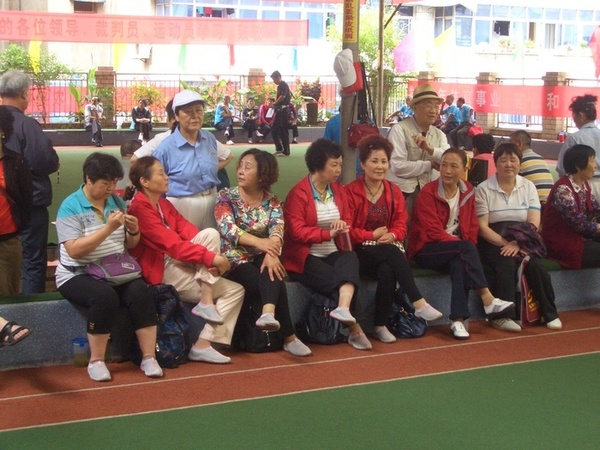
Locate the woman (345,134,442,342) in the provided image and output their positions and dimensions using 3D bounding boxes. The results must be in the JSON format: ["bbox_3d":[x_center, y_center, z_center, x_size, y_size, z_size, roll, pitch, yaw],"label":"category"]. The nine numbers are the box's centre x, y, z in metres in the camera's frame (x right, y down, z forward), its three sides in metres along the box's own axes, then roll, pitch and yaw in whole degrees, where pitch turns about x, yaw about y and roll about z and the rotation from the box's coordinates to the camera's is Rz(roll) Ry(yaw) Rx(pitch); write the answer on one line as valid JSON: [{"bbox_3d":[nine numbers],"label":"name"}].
[{"bbox_3d":[0.579,0.059,6.903,0.520,1.240,0.800,-3,9,-24],"label":"woman"}]

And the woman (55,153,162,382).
[{"bbox_3d":[-1.053,0.196,5.934,0.530,1.180,0.750,-3,9,-27],"label":"woman"}]

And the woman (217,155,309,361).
[{"bbox_3d":[-0.231,0.128,6.560,0.520,1.180,0.840,-3,9,-24],"label":"woman"}]

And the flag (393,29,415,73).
[{"bbox_3d":[2.710,-4.547,28.000,0.580,1.130,0.150,-1,8,-10],"label":"flag"}]

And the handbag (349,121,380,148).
[{"bbox_3d":[0.435,-0.604,7.251,0.215,0.175,0.110,-1,8,-12],"label":"handbag"}]

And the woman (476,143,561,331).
[{"bbox_3d":[1.474,0.049,7.211,0.530,1.190,0.760,0,8,-3],"label":"woman"}]

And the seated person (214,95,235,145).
[{"bbox_3d":[-1.782,-2.497,25.401,0.480,1.170,0.740,-5,10,-36],"label":"seated person"}]

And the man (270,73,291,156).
[{"bbox_3d":[-0.390,-2.255,21.797,0.420,1.730,0.480,-2,8,-17],"label":"man"}]

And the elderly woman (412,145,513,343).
[{"bbox_3d":[1.049,0.076,7.076,0.540,1.170,0.820,-4,9,-32],"label":"elderly woman"}]

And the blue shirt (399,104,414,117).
[{"bbox_3d":[2.682,-2.805,26.560,0.380,0.420,0.450,-4,9,-30],"label":"blue shirt"}]

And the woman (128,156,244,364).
[{"bbox_3d":[-0.692,0.170,6.273,0.760,1.150,0.520,6,9,34],"label":"woman"}]

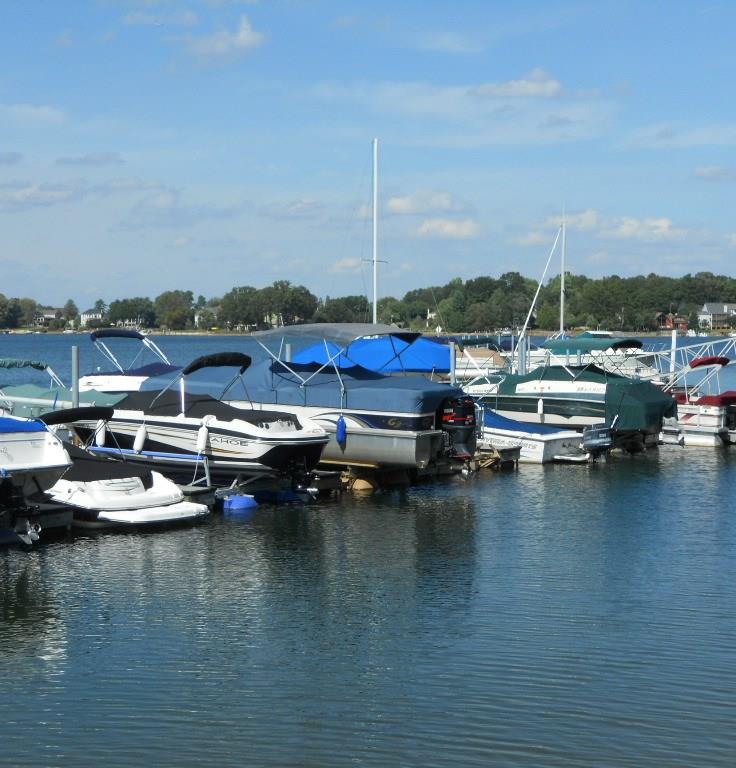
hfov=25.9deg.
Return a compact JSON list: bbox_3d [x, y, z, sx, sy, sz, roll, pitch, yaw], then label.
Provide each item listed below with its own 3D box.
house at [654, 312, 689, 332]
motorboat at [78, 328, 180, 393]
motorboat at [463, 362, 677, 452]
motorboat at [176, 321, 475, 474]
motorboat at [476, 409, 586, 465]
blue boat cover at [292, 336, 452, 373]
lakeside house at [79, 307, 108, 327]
[{"bbox_3d":[113.998,-23.145,599.557,12.000,7.300,9.500,0,2,5],"label":"house"},{"bbox_3d":[-5.572,-0.268,46.019,6.200,2.400,2.400,1,2,33],"label":"motorboat"},{"bbox_3d":[4.656,0.483,41.032,6.400,2.050,2.400,1,2,30],"label":"motorboat"},{"bbox_3d":[-0.922,0.213,33.060,7.200,2.850,2.500,1,2,30],"label":"motorboat"},{"bbox_3d":[2.627,1.159,37.455,4.800,1.350,1.900,1,2,36],"label":"motorboat"},{"bbox_3d":[0.228,-1.020,55.999,5.600,1.400,2.500,1,2,33],"label":"blue boat cover"},{"bbox_3d":[-125.901,-30.664,729.373,12.000,9.000,9.500,0,2,5],"label":"lakeside house"}]

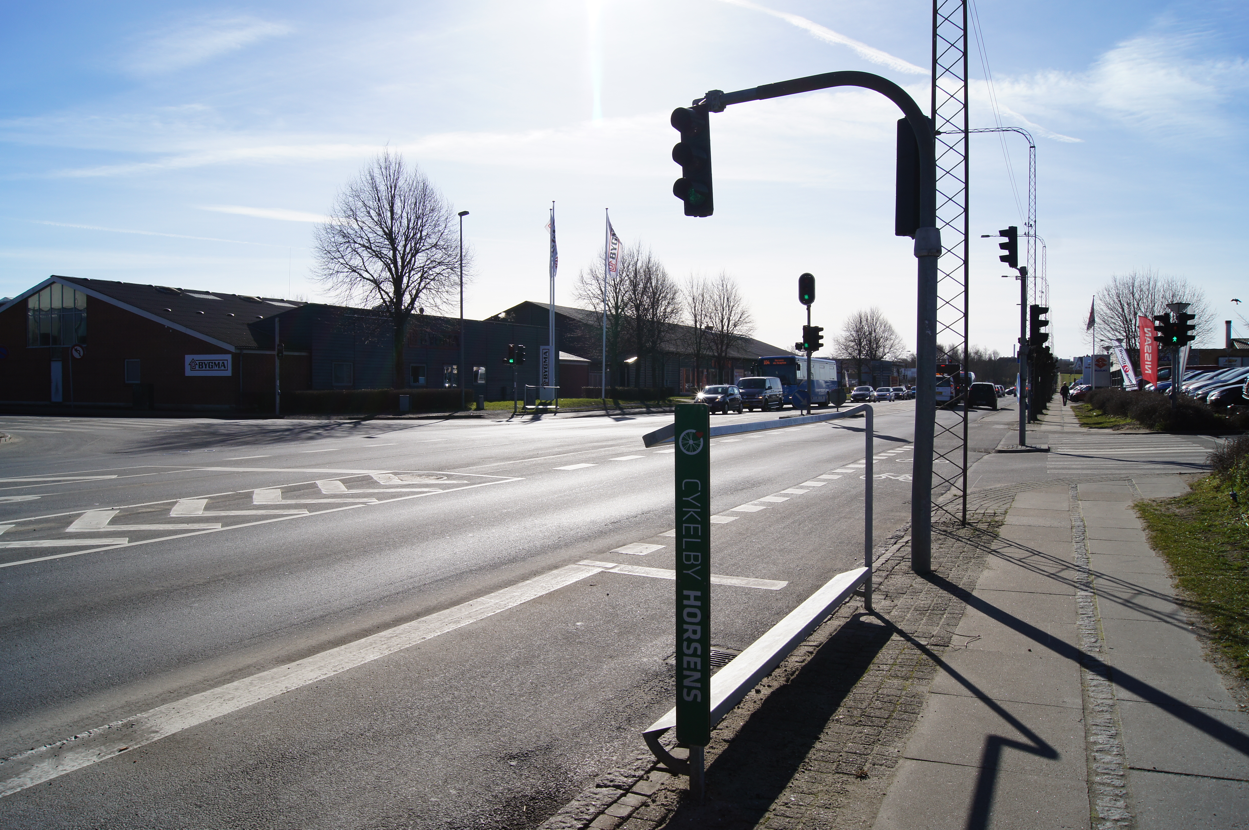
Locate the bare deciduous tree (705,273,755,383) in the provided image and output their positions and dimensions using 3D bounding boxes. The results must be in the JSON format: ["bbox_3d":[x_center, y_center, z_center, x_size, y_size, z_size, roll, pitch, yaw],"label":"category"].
[{"bbox_3d":[8.107,-6.418,72.000,3.900,9.400,4.000,0,2,0],"label":"bare deciduous tree"}]

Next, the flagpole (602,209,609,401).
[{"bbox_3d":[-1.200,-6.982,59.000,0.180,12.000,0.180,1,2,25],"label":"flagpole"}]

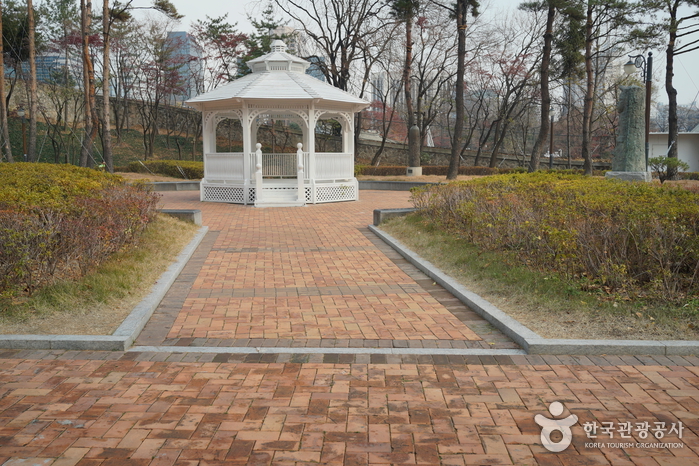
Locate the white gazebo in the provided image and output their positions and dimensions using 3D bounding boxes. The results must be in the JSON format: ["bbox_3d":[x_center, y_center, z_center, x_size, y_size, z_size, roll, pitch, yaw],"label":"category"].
[{"bbox_3d":[-2.182,-3.451,20.846,5.400,4.830,5.750,-1,7,-7],"label":"white gazebo"}]

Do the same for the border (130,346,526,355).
[{"bbox_3d":[-0.166,0.917,5.184,2.980,0.080,0.140,0,7,1],"label":"border"}]

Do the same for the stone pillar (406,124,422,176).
[{"bbox_3d":[2.787,-3.519,28.942,0.660,2.180,0.660,1,7,5],"label":"stone pillar"}]

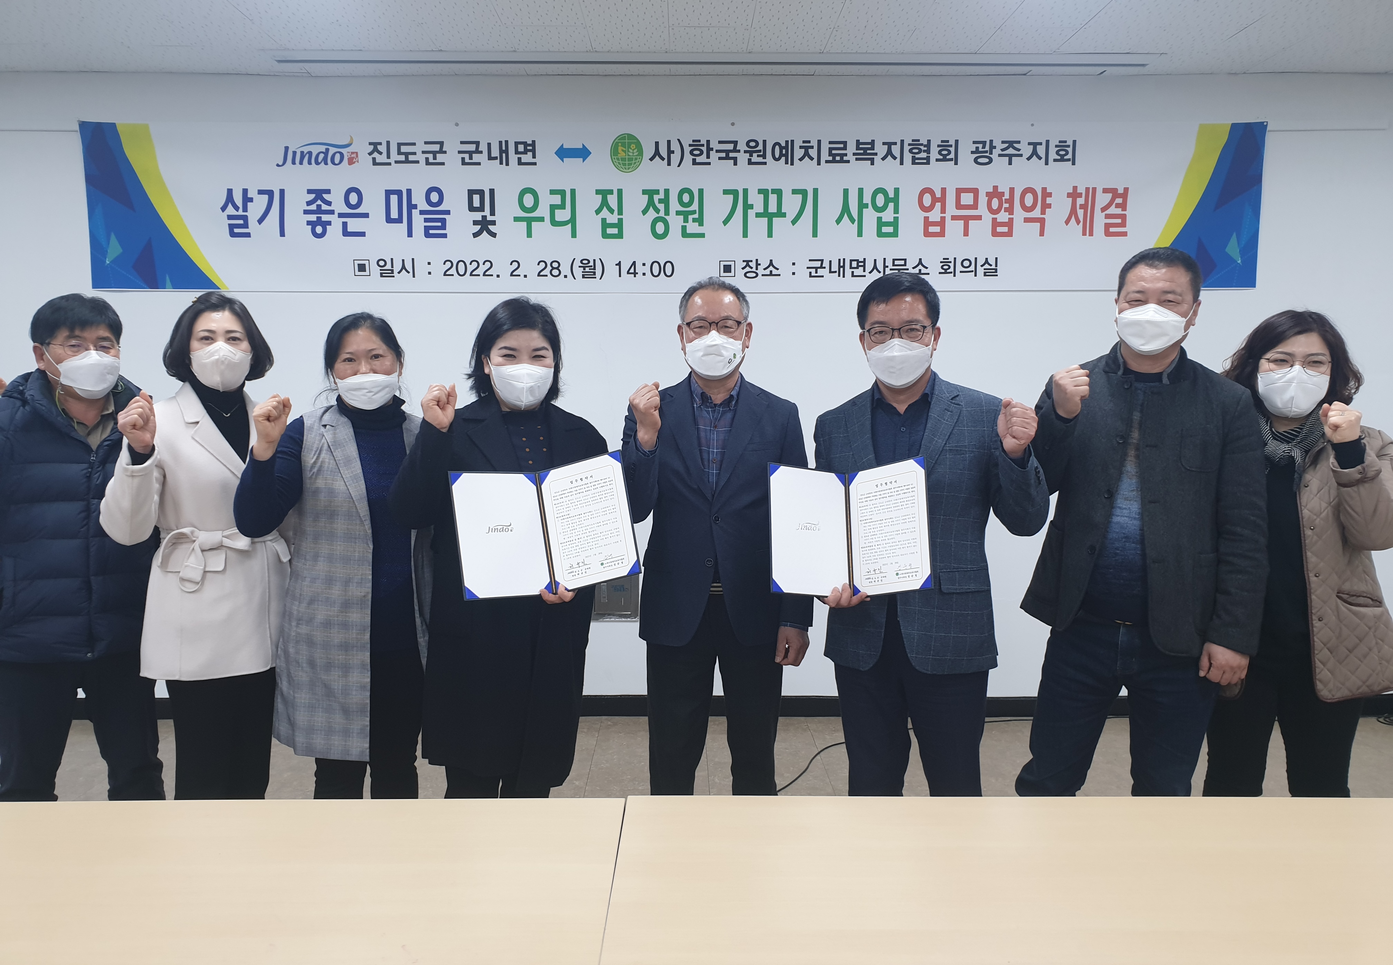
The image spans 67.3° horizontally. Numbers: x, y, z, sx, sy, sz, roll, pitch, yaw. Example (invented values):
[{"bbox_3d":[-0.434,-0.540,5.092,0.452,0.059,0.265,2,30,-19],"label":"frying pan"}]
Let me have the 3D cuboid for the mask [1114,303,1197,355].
[{"bbox_3d":[1.058,-0.356,2.420,0.158,0.118,0.115,3,6,29],"label":"mask"}]

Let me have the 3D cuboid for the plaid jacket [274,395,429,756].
[{"bbox_3d":[-0.866,0.234,2.630,0.380,0.870,0.280,-2,6,-23],"label":"plaid jacket"}]

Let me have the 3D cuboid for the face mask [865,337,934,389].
[{"bbox_3d":[0.476,-0.279,2.450,0.152,0.118,0.095,-1,5,14],"label":"face mask"}]

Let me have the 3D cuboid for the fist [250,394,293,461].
[{"bbox_3d":[-0.959,-0.124,2.360,0.090,0.145,0.090,7,5,-18],"label":"fist"}]

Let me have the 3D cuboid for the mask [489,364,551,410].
[{"bbox_3d":[-0.411,-0.225,2.460,0.138,0.110,0.100,-1,5,-14],"label":"mask"}]

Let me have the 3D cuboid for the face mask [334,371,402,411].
[{"bbox_3d":[-0.785,-0.221,2.500,0.150,0.100,0.090,-7,5,-13],"label":"face mask"}]

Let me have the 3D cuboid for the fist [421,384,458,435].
[{"bbox_3d":[-0.605,-0.175,2.460,0.082,0.115,0.088,-1,5,-15],"label":"fist"}]

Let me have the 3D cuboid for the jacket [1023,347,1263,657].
[{"bbox_3d":[1.064,0.045,2.480,0.570,0.740,0.370,2,5,17],"label":"jacket"}]

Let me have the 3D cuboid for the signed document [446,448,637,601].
[{"bbox_3d":[-0.355,0.107,2.466,0.403,0.304,0.097,-8,-15,-10],"label":"signed document"}]

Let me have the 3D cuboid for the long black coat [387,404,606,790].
[{"bbox_3d":[-0.485,0.258,2.570,0.490,0.940,0.360,-1,5,-12],"label":"long black coat"}]

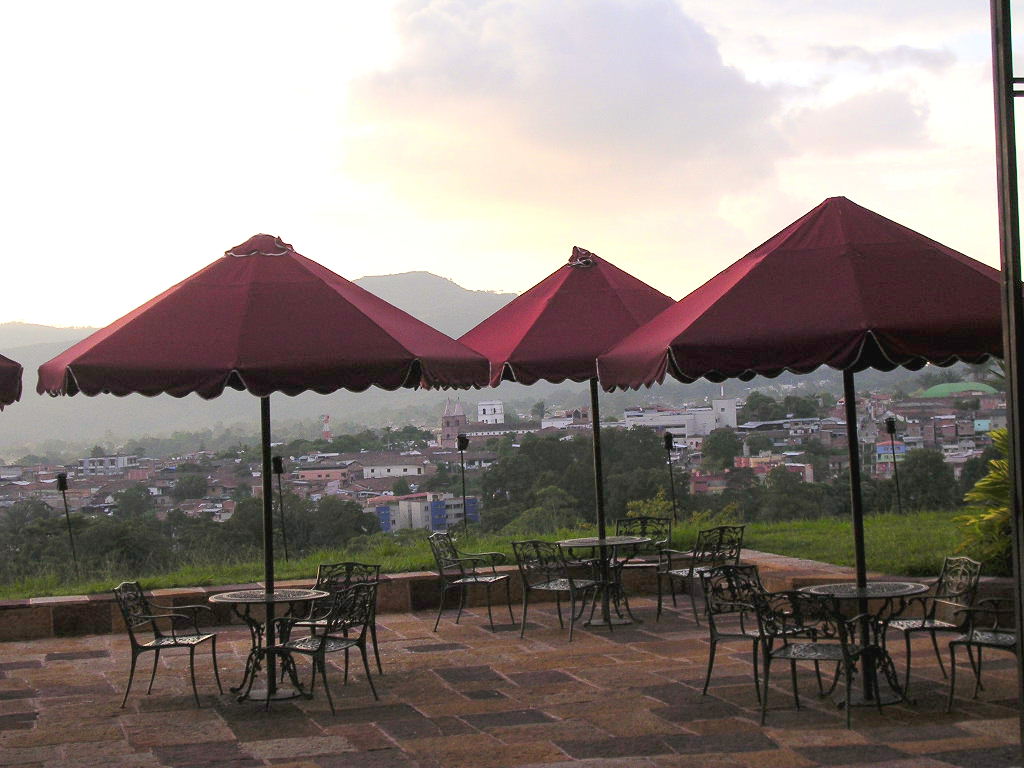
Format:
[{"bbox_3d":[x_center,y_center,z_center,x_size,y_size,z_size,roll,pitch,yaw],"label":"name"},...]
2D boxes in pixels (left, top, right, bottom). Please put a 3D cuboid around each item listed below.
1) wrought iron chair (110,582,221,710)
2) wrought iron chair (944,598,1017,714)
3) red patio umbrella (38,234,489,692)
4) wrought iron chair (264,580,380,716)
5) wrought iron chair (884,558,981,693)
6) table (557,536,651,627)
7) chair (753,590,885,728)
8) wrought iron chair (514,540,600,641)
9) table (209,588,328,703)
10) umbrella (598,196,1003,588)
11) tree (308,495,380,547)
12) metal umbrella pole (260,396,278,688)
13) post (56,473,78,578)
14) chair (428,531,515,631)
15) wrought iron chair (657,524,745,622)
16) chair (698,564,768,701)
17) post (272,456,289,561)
[{"bbox_3d":[-2.537,1.903,14.621,0.630,0.870,0.590,-3,0,8],"label":"wrought iron chair"},{"bbox_3d":[3.210,1.666,12.862,0.650,0.873,0.587,-2,0,30],"label":"wrought iron chair"},{"bbox_3d":[-1.812,0.602,14.678,3.360,3.403,3.360,-3,0,0],"label":"red patio umbrella"},{"bbox_3d":[-1.346,1.863,14.127,0.650,0.873,0.587,-2,0,28],"label":"wrought iron chair"},{"bbox_3d":[2.867,1.659,13.685,0.630,0.870,0.590,-3,0,-13],"label":"wrought iron chair"},{"bbox_3d":[0.881,1.830,18.423,0.879,0.743,0.879,-2,0,0],"label":"table"},{"bbox_3d":[1.941,1.702,12.579,0.590,0.870,0.630,-3,0,31],"label":"chair"},{"bbox_3d":[0.439,1.764,17.312,0.590,0.870,0.630,-3,0,42],"label":"wrought iron chair"},{"bbox_3d":[-1.781,1.938,14.680,0.880,0.730,0.880,-3,0,0],"label":"table"},{"bbox_3d":[2.323,0.430,13.494,3.395,3.419,3.395,-2,0,0],"label":"umbrella"},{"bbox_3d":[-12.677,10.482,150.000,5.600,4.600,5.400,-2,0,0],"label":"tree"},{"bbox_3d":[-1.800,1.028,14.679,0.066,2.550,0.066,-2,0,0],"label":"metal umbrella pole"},{"bbox_3d":[-4.838,1.568,21.728,0.130,1.186,0.130,-8,0,0],"label":"post"},{"bbox_3d":[-0.377,1.800,18.152,0.630,0.870,0.590,-3,0,19],"label":"chair"},{"bbox_3d":[1.731,1.725,18.075,0.587,0.873,0.650,-3,0,-35],"label":"wrought iron chair"},{"bbox_3d":[1.722,1.730,13.805,0.587,0.873,0.650,-3,0,-35],"label":"chair"},{"bbox_3d":[-2.706,1.547,23.500,0.125,1.381,0.125,-5,0,0],"label":"post"}]

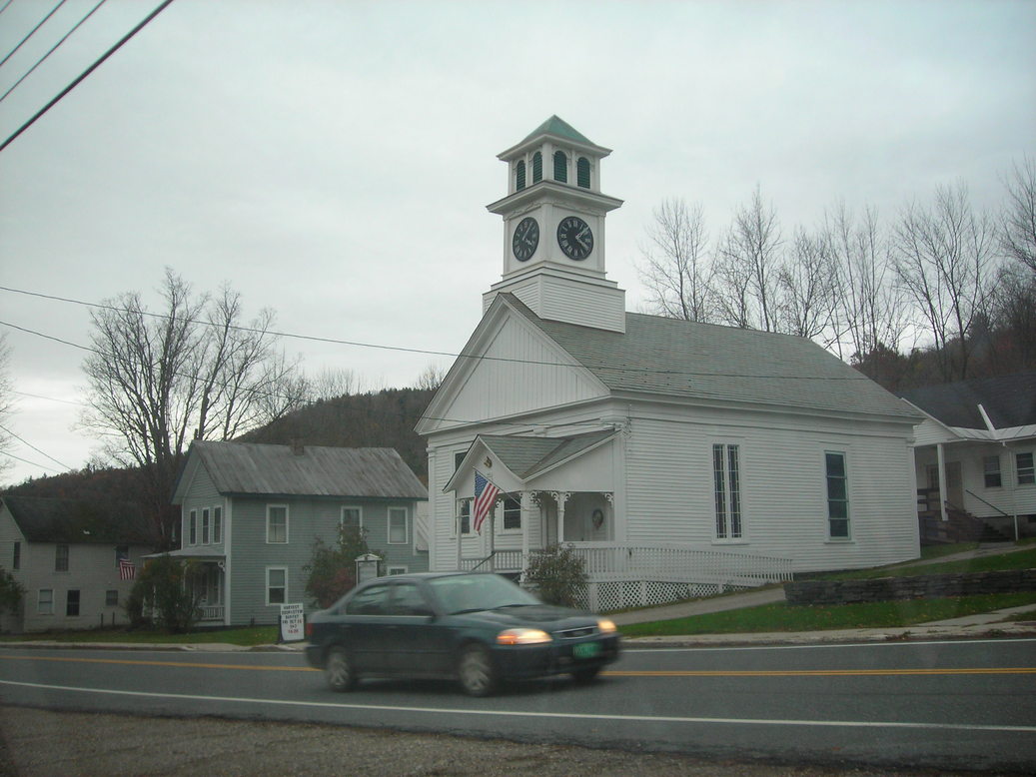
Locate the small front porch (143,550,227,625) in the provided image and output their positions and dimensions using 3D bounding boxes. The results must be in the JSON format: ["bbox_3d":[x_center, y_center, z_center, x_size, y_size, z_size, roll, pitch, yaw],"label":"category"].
[{"bbox_3d":[-13.402,7.872,45.163,1.850,2.950,5.600,5,-10,-33],"label":"small front porch"}]

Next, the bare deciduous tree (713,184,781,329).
[{"bbox_3d":[12.929,-4.300,64.000,4.200,14.200,4.000,-1,-9,0],"label":"bare deciduous tree"}]

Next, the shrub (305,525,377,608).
[{"bbox_3d":[-6.685,7.006,43.000,2.750,3.600,2.500,-1,-9,0],"label":"shrub"}]

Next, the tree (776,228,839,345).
[{"bbox_3d":[16.302,-3.064,64.000,3.800,11.700,3.600,-1,-9,0],"label":"tree"}]

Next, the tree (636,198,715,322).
[{"bbox_3d":[8.938,-3.907,64.000,4.600,13.400,4.400,-1,-9,0],"label":"tree"}]

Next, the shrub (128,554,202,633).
[{"bbox_3d":[-12.247,7.130,39.500,2.500,2.750,2.300,-1,-9,0],"label":"shrub"}]

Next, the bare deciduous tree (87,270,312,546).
[{"bbox_3d":[-16.710,2.573,58.000,11.400,17.200,10.800,-1,-9,0],"label":"bare deciduous tree"}]

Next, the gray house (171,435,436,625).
[{"bbox_3d":[-9.237,6.056,48.309,9.490,7.370,6.530,5,-10,-33],"label":"gray house"}]

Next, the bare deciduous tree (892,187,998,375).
[{"bbox_3d":[23.947,-4.357,64.000,5.800,14.300,5.600,-1,-9,0],"label":"bare deciduous tree"}]

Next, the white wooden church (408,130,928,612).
[{"bbox_3d":[4.024,-1.059,41.211,18.300,17.200,11.800,5,-11,-35],"label":"white wooden church"}]

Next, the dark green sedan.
[{"bbox_3d":[-0.783,2.891,13.570,1.700,1.390,4.450,8,-15,-42],"label":"dark green sedan"}]

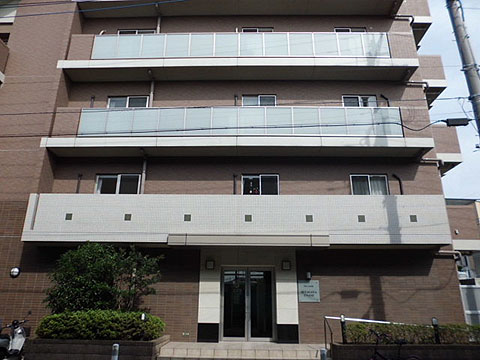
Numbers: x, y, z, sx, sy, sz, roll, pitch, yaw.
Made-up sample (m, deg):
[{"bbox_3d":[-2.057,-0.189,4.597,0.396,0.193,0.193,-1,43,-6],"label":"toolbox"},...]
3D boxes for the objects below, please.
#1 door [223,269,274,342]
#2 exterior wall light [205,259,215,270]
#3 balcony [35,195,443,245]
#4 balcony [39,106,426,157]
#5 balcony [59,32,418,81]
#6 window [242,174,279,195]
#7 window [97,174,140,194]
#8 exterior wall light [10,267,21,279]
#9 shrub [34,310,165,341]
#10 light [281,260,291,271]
[{"bbox_3d":[0.272,3.553,10.386,1.650,2.080,0.120,0,-19,2],"label":"door"},{"bbox_3d":[-0.876,2.489,10.532,0.260,0.270,0.120,0,-19,2],"label":"exterior wall light"},{"bbox_3d":[-0.163,1.237,10.665,12.030,1.430,0.890,0,-19,2],"label":"balcony"},{"bbox_3d":[-0.138,-1.514,11.628,12.030,1.400,0.870,0,-19,2],"label":"balcony"},{"bbox_3d":[-0.108,-4.260,12.577,12.020,1.390,0.870,0,-19,2],"label":"balcony"},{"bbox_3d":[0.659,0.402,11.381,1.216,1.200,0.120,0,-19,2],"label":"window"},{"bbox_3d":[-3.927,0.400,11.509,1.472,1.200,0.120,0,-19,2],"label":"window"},{"bbox_3d":[-6.581,2.720,10.567,0.240,0.270,0.140,0,-19,2],"label":"exterior wall light"},{"bbox_3d":[-3.379,3.623,9.023,3.050,0.670,1.000,0,-19,2],"label":"shrub"},{"bbox_3d":[1.342,2.492,10.470,0.260,0.270,0.120,0,-19,2],"label":"light"}]

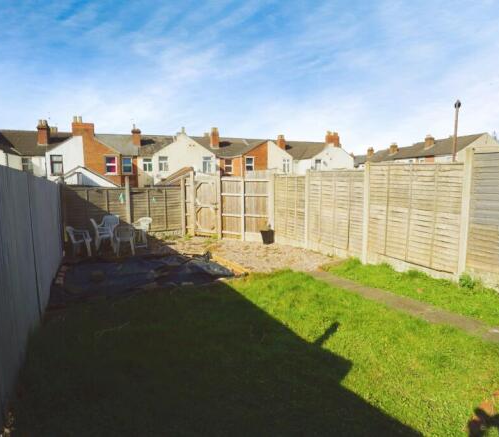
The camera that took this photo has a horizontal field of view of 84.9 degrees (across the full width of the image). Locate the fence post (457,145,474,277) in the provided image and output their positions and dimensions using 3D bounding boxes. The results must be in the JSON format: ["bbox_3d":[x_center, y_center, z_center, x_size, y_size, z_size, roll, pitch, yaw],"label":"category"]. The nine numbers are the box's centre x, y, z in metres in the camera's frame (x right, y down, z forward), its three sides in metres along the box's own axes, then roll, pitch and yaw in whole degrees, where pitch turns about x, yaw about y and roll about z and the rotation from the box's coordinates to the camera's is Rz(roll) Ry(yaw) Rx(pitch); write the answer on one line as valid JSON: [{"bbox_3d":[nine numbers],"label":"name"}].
[{"bbox_3d":[3.559,-0.074,4.500,0.110,2.110,0.100,-4,8,-31],"label":"fence post"}]

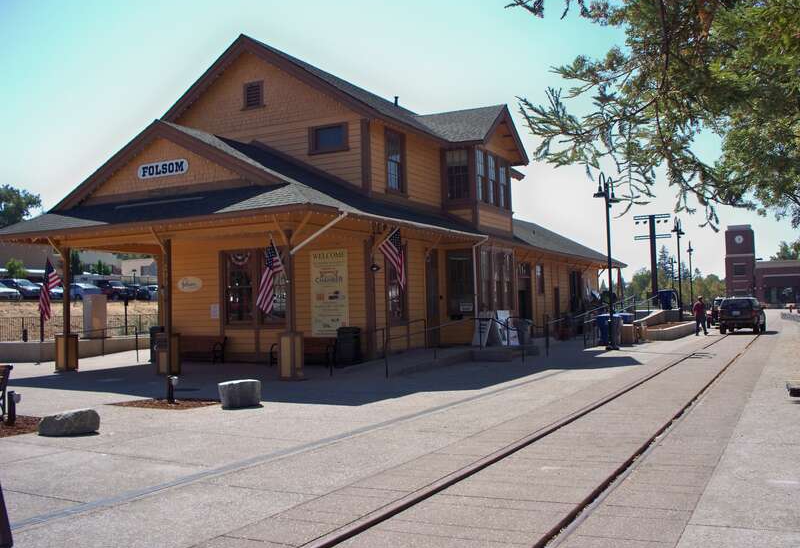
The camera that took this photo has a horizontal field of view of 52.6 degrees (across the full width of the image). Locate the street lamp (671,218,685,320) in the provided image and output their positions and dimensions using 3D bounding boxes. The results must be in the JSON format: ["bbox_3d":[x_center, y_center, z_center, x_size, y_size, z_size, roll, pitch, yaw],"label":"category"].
[{"bbox_3d":[16.887,-0.202,48.934,0.420,6.300,1.800,-3,-3,28],"label":"street lamp"}]

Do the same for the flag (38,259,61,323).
[{"bbox_3d":[-10.672,0.473,24.700,0.300,1.880,0.720,-3,-3,37],"label":"flag"}]

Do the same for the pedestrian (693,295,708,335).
[{"bbox_3d":[13.698,1.916,36.938,0.500,1.800,0.550,-1,-2,-6],"label":"pedestrian"}]

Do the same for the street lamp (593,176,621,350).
[{"bbox_3d":[7.640,-0.399,29.635,0.420,6.350,1.900,-3,-3,28],"label":"street lamp"}]

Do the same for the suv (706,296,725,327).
[{"bbox_3d":[19.419,2.189,47.338,1.850,1.800,4.600,-3,-3,28],"label":"suv"}]

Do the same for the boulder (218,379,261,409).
[{"bbox_3d":[-2.891,2.166,14.600,0.700,0.460,0.520,-2,-2,0],"label":"boulder"}]

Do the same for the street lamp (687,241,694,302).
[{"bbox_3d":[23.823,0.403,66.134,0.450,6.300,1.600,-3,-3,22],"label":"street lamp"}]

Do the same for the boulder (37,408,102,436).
[{"bbox_3d":[-4.696,2.118,11.500,0.780,0.360,0.480,-2,-2,1],"label":"boulder"}]

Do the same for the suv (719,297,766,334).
[{"bbox_3d":[16.335,1.971,38.637,1.770,1.730,4.450,-3,-3,29],"label":"suv"}]

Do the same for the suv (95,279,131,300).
[{"bbox_3d":[-25.635,1.433,72.000,1.860,1.800,4.600,1,-3,-45],"label":"suv"}]

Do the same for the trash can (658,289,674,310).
[{"bbox_3d":[14.167,1.371,43.000,0.760,1.130,0.780,0,-3,-28],"label":"trash can"}]

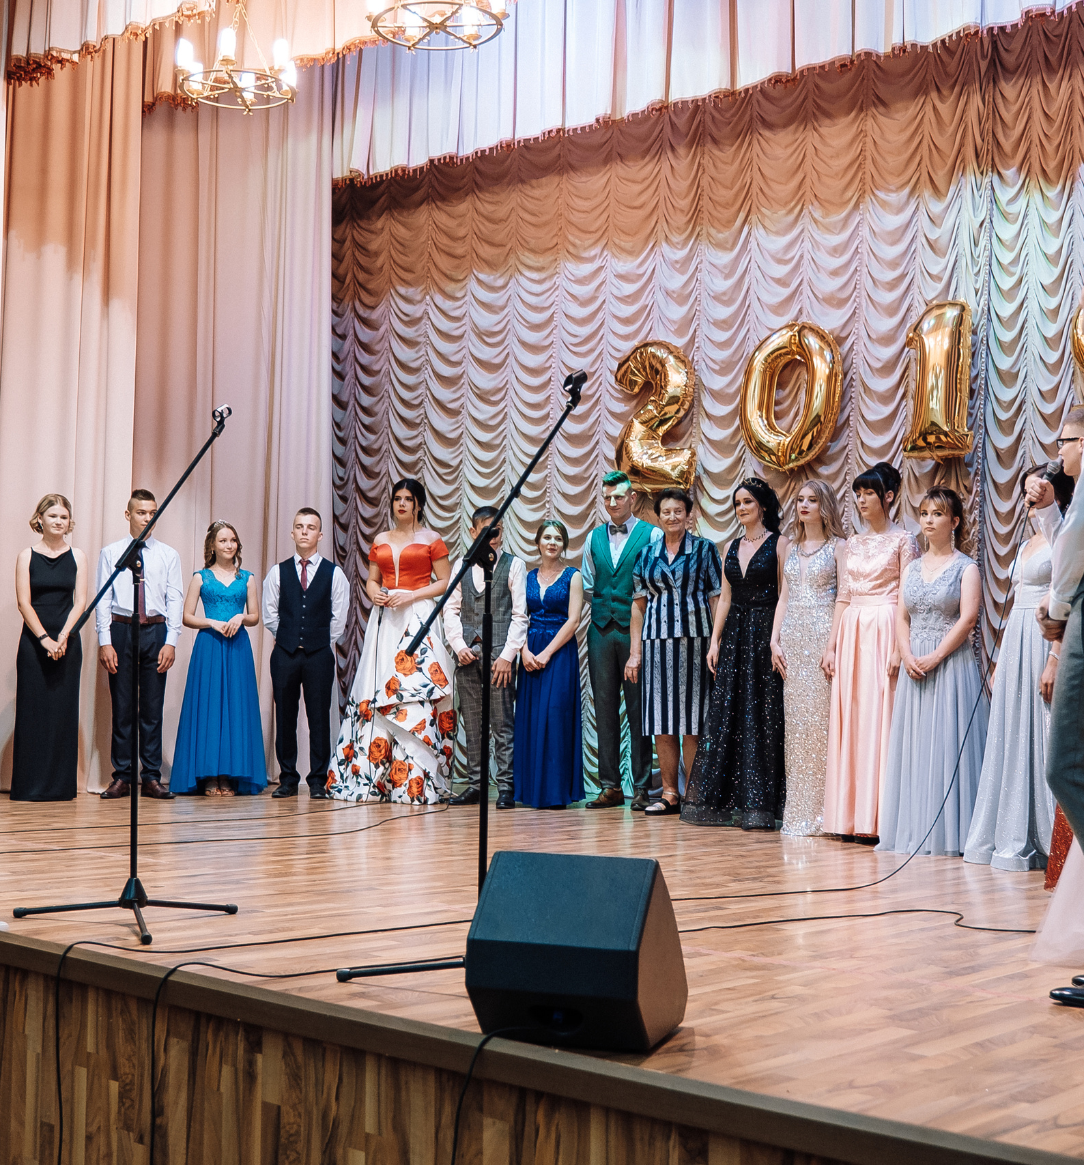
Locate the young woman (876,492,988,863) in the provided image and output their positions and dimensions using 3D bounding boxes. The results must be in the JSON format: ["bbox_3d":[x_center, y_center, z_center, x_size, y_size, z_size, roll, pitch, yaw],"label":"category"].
[{"bbox_3d":[1.777,0.380,7.420,0.530,1.605,0.460,-1,-3,33],"label":"young woman"}]

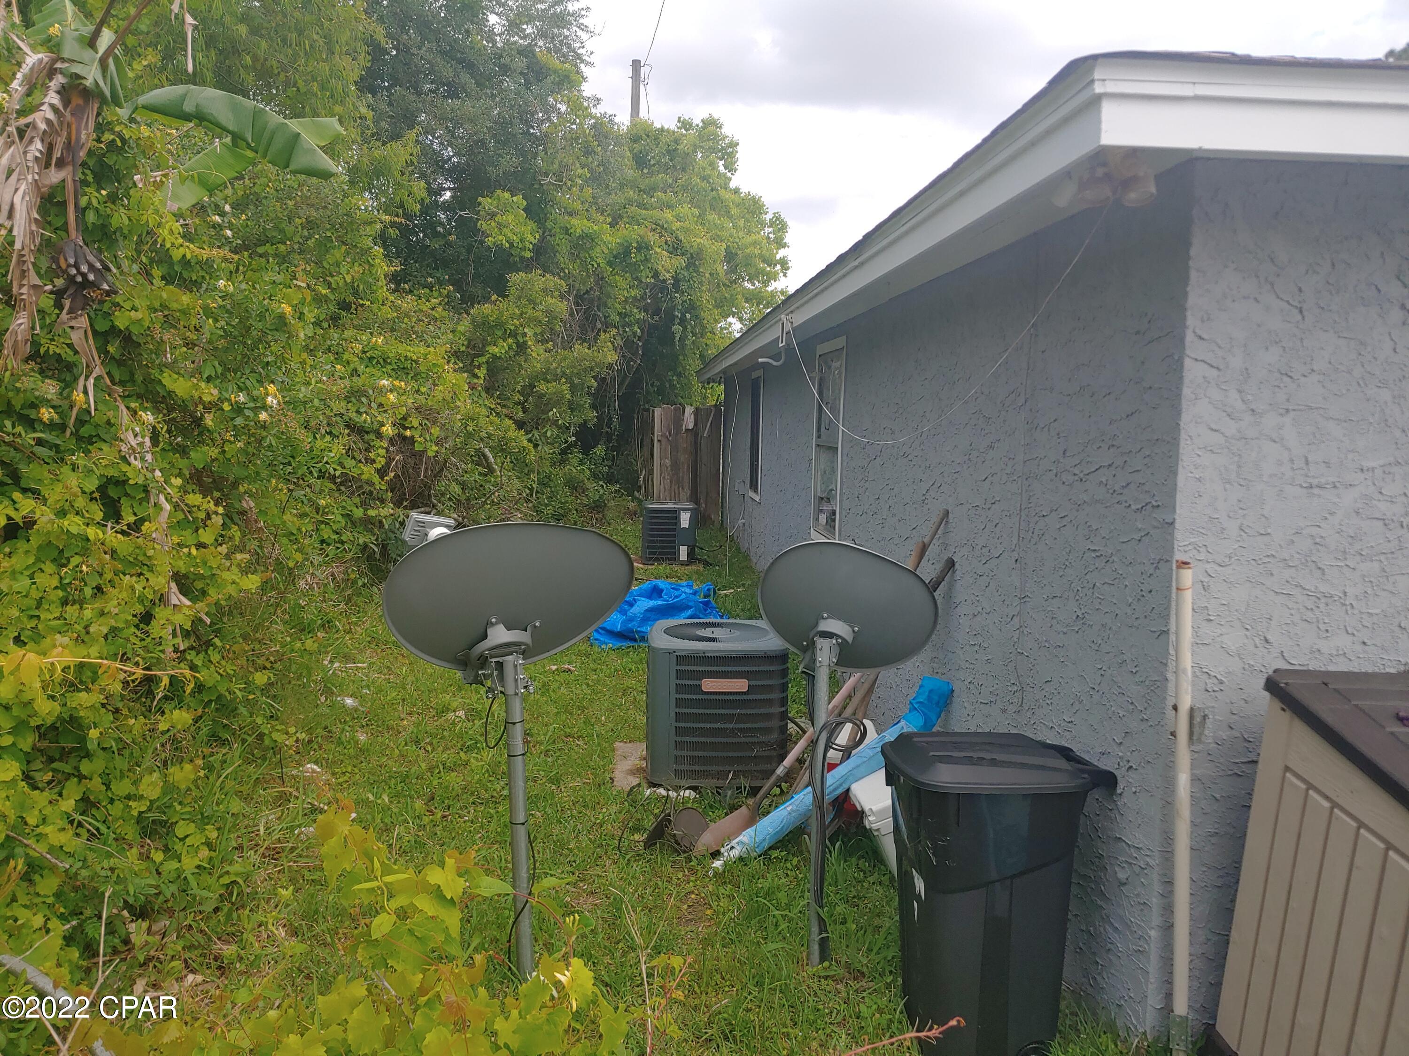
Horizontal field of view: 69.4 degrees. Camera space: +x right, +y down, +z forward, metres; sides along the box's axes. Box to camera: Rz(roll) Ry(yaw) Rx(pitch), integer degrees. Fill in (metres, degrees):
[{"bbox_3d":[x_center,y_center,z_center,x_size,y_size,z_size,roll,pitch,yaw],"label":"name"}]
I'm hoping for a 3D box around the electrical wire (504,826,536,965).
[{"bbox_3d":[-0.567,1.128,3.127,0.092,0.430,0.060,0,6,-4],"label":"electrical wire"}]

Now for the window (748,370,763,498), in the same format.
[{"bbox_3d":[0.640,-1.146,12.620,0.100,1.600,1.120,0,6,-4],"label":"window"}]

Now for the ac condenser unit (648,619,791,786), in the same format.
[{"bbox_3d":[0.044,0.840,5.048,0.650,0.660,0.650,0,6,-4],"label":"ac condenser unit"}]

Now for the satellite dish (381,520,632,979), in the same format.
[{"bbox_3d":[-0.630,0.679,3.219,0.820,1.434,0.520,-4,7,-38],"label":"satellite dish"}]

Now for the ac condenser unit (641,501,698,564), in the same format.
[{"bbox_3d":[-0.431,0.047,12.647,0.660,0.690,0.660,0,6,-4],"label":"ac condenser unit"}]

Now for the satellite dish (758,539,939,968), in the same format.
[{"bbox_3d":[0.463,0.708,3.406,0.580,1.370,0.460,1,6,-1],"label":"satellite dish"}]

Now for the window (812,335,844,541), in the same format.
[{"bbox_3d":[0.956,-0.661,7.936,0.100,1.600,1.130,0,6,-4],"label":"window"}]

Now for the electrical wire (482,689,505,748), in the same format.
[{"bbox_3d":[-0.635,0.572,3.067,0.072,0.187,0.050,0,6,-4],"label":"electrical wire"}]

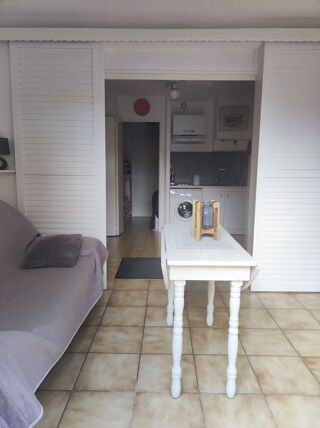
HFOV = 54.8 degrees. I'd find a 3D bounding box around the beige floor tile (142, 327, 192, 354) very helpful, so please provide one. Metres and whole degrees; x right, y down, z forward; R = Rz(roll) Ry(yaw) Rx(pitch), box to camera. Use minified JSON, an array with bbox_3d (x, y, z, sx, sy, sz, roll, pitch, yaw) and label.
[{"bbox_3d":[0.047,0.867,2.120,0.330,0.010,0.330,1,9,1],"label":"beige floor tile"}]

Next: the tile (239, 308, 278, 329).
[{"bbox_3d":[0.728,0.832,2.465,0.333,0.010,0.333,1,9,1],"label":"tile"}]

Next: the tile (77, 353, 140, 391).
[{"bbox_3d":[-0.295,0.920,1.808,0.333,0.010,0.333,1,9,1],"label":"tile"}]

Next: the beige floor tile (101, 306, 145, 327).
[{"bbox_3d":[-0.283,0.813,2.455,0.330,0.010,0.330,1,9,1],"label":"beige floor tile"}]

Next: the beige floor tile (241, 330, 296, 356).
[{"bbox_3d":[0.724,0.883,2.130,0.333,0.010,0.333,1,9,1],"label":"beige floor tile"}]

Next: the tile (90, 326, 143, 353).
[{"bbox_3d":[-0.290,0.870,2.143,0.333,0.010,0.333,1,9,1],"label":"tile"}]

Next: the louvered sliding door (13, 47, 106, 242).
[{"bbox_3d":[-0.905,-0.379,2.830,0.790,2.200,0.040,1,9,1],"label":"louvered sliding door"}]

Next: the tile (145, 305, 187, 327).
[{"bbox_3d":[0.052,0.816,2.451,0.330,0.010,0.330,1,9,1],"label":"tile"}]

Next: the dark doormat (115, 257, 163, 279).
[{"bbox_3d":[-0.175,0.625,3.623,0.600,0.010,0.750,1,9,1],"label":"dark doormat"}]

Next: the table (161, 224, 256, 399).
[{"bbox_3d":[0.249,0.523,1.946,0.480,0.747,0.926,1,9,1],"label":"table"}]

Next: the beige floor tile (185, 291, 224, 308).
[{"bbox_3d":[0.395,0.778,2.803,0.333,0.010,0.333,1,9,1],"label":"beige floor tile"}]

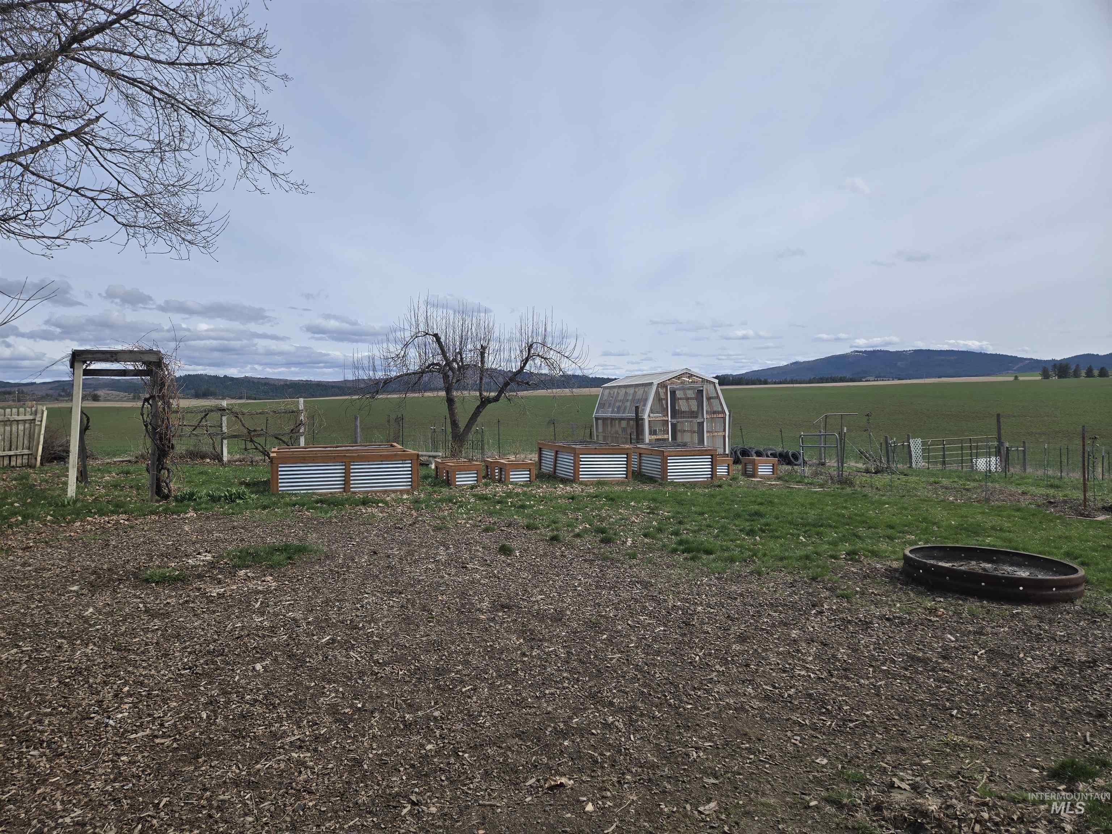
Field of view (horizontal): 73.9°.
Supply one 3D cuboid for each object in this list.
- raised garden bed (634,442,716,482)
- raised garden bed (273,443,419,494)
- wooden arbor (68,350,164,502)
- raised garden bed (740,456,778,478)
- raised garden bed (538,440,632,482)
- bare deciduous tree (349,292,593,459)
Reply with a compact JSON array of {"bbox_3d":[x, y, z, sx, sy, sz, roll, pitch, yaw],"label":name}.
[{"bbox_3d":[2.414,0.990,16.760,1.270,0.700,2.550,0,1,-19],"label":"raised garden bed"},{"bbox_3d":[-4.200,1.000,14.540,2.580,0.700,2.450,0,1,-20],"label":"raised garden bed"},{"bbox_3d":[-7.750,0.120,13.090,1.250,2.430,1.750,-1,1,-30],"label":"wooden arbor"},{"bbox_3d":[5.077,1.250,18.390,0.630,0.460,0.630,0,1,-15],"label":"raised garden bed"},{"bbox_3d":[0.599,0.975,16.410,1.270,0.700,2.550,0,1,-19],"label":"raised garden bed"},{"bbox_3d":[-2.500,-1.100,21.500,6.800,4.800,6.000,0,1,0],"label":"bare deciduous tree"}]

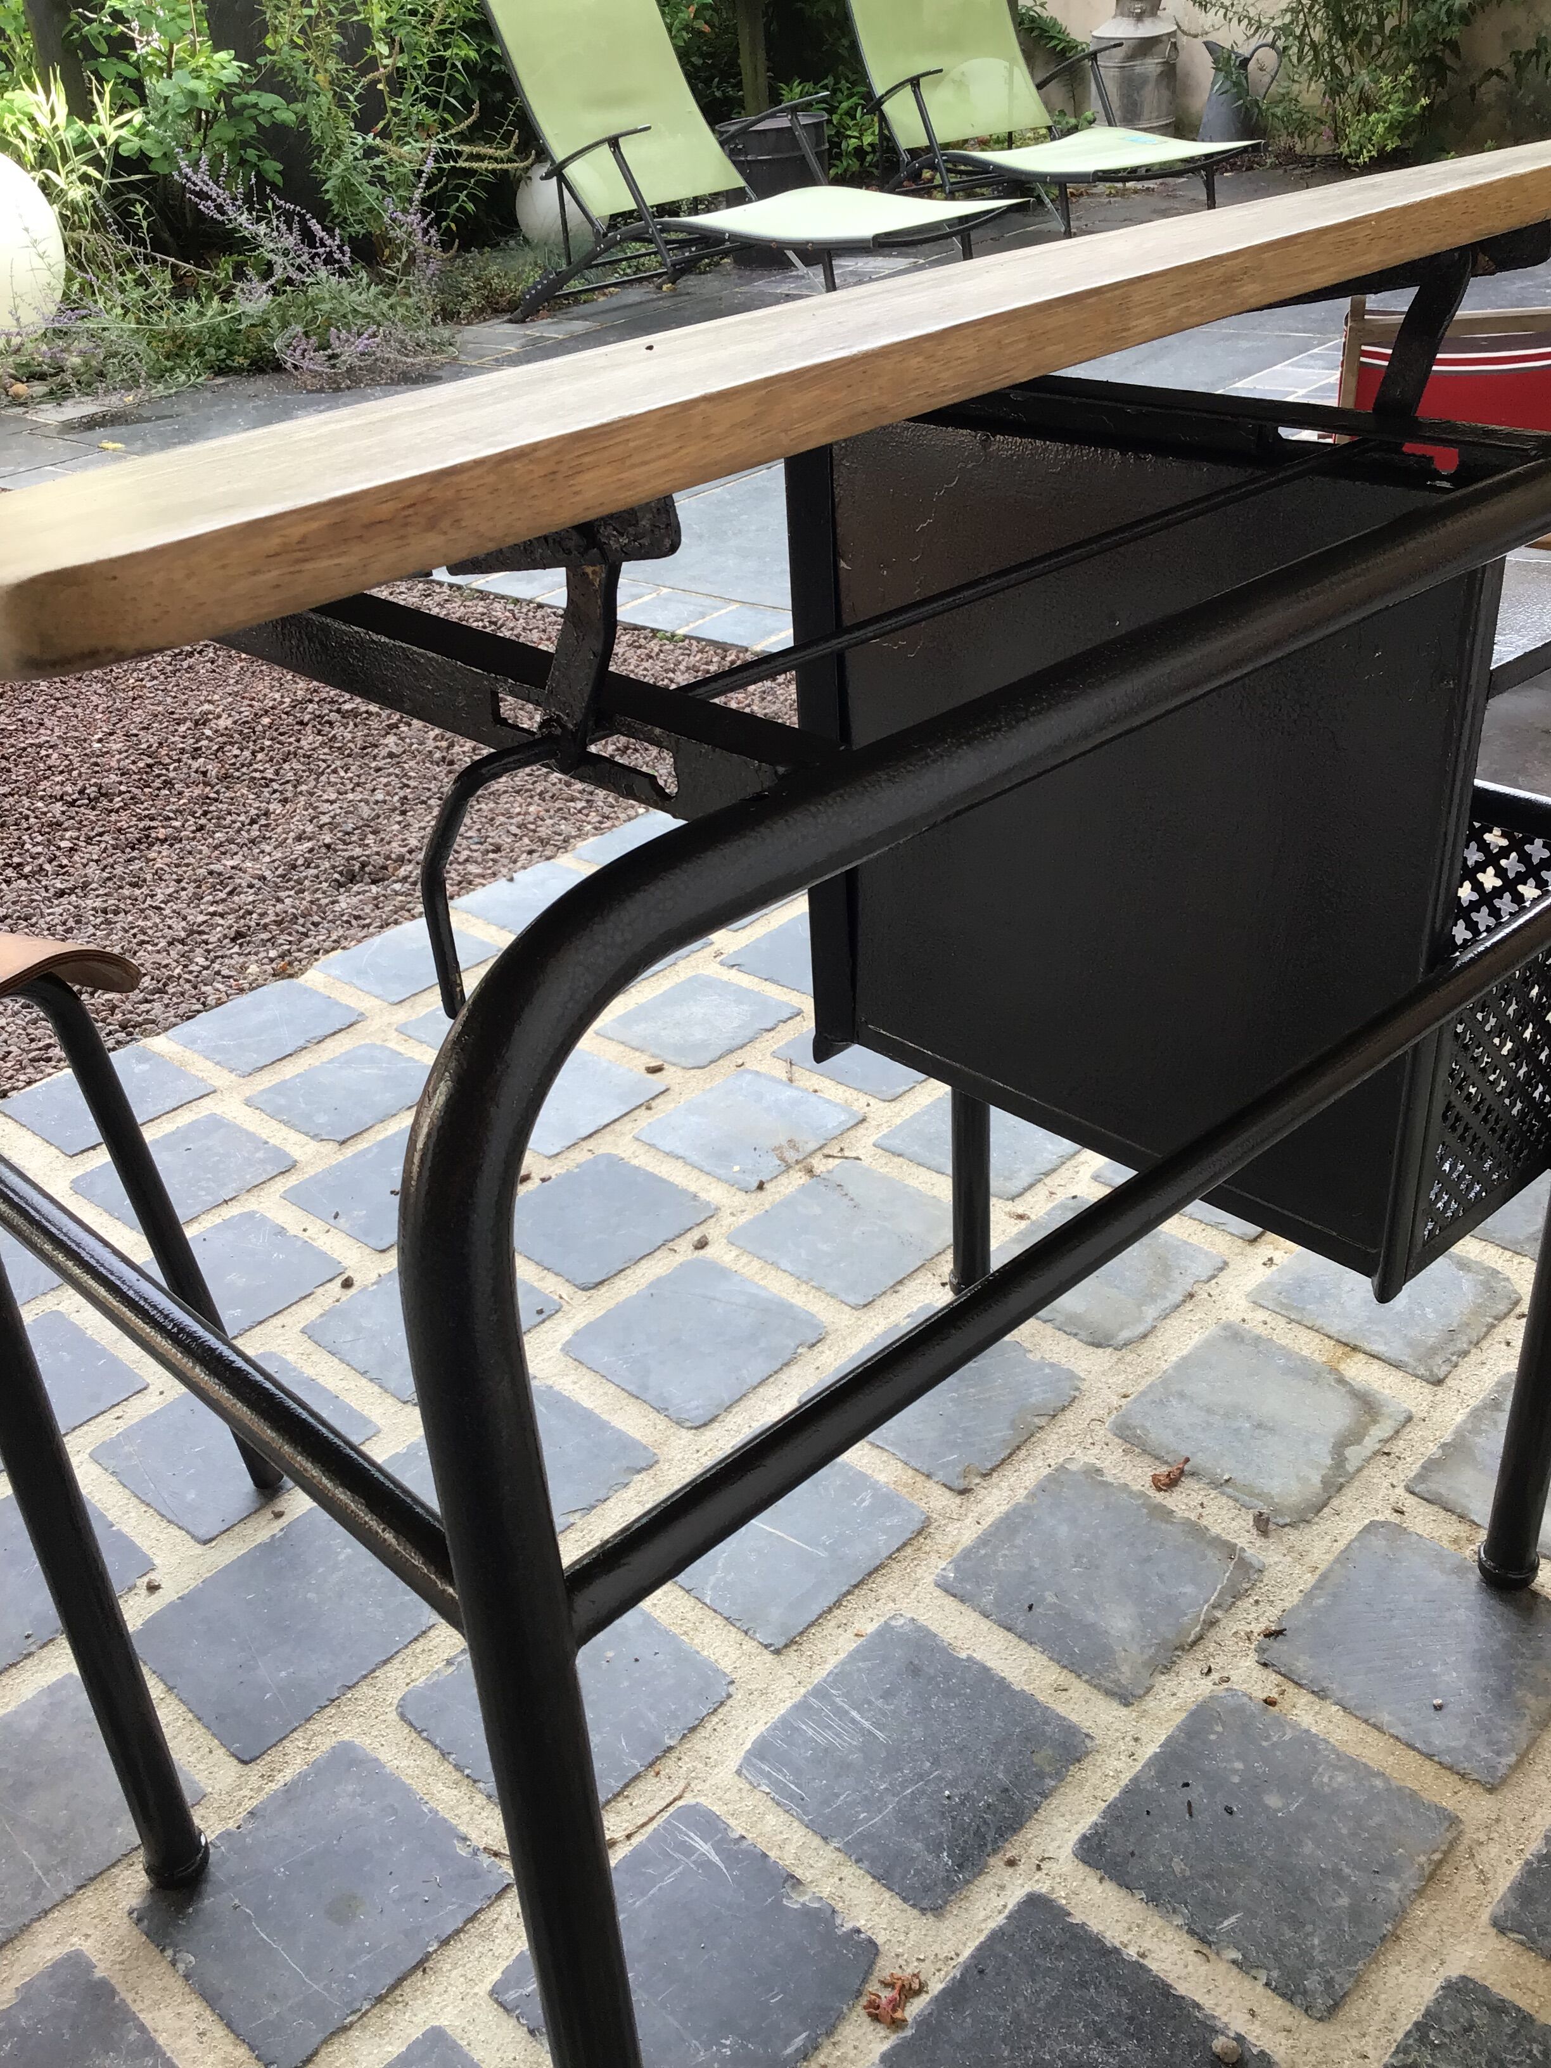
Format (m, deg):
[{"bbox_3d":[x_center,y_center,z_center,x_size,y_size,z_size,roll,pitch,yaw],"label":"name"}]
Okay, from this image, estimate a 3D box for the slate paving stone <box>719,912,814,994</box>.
[{"bbox_3d":[0.038,-0.069,1.855,0.137,0.025,0.140,22,38,39],"label":"slate paving stone"}]

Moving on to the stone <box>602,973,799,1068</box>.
[{"bbox_3d":[-0.074,0.000,1.838,0.143,0.030,0.145,22,38,38],"label":"stone"}]

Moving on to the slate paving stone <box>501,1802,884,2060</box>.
[{"bbox_3d":[-0.045,0.491,0.955,0.135,0.030,0.148,21,38,38],"label":"slate paving stone"}]

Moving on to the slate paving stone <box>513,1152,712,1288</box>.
[{"bbox_3d":[-0.139,0.157,1.471,0.134,0.025,0.136,22,38,39],"label":"slate paving stone"}]

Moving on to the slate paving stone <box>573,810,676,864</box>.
[{"bbox_3d":[-0.139,-0.203,2.123,0.136,0.025,0.145,22,38,39],"label":"slate paving stone"}]

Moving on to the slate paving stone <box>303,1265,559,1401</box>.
[{"bbox_3d":[-0.265,0.234,1.445,0.141,0.030,0.147,22,38,38],"label":"slate paving stone"}]

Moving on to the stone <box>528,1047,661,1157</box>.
[{"bbox_3d":[-0.189,0.068,1.639,0.137,0.025,0.138,22,38,39],"label":"stone"}]

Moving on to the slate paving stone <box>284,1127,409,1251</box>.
[{"bbox_3d":[-0.309,0.137,1.530,0.137,0.025,0.137,22,38,39],"label":"slate paving stone"}]

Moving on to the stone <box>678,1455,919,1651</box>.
[{"bbox_3d":[-0.002,0.337,1.226,0.152,0.030,0.150,23,39,39],"label":"stone"}]

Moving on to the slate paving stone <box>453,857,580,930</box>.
[{"bbox_3d":[-0.264,-0.142,2.119,0.143,0.030,0.150,23,39,39],"label":"slate paving stone"}]

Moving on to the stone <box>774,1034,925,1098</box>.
[{"bbox_3d":[0.101,0.024,1.772,0.145,0.030,0.146,22,38,39],"label":"stone"}]

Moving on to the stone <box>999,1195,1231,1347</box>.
[{"bbox_3d":[0.237,0.184,1.369,0.136,0.025,0.137,22,38,39],"label":"stone"}]

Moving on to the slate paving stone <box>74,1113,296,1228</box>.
[{"bbox_3d":[-0.523,0.138,1.652,0.141,0.030,0.146,22,38,38],"label":"slate paving stone"}]

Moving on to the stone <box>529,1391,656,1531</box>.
[{"bbox_3d":[-0.172,0.295,1.224,0.141,0.025,0.137,22,38,39],"label":"stone"}]

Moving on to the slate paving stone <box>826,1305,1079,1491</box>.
[{"bbox_3d":[0.122,0.269,1.331,0.144,0.030,0.150,23,39,39],"label":"slate paving stone"}]

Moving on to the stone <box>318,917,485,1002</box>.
[{"bbox_3d":[-0.390,-0.067,2.001,0.139,0.030,0.151,22,39,39],"label":"stone"}]

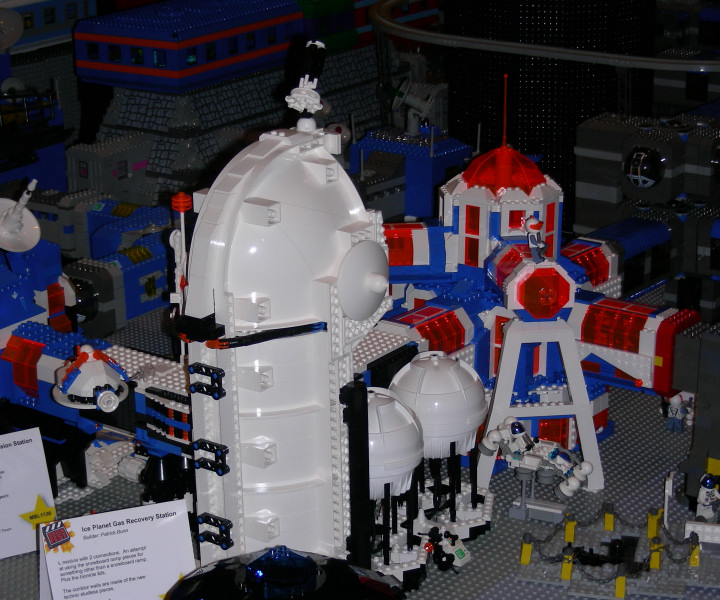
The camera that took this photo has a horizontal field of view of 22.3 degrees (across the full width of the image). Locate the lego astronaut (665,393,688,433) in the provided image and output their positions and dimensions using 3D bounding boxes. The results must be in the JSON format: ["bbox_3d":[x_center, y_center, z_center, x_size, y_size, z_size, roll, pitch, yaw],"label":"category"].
[{"bbox_3d":[0.330,0.115,1.901,0.024,0.042,0.018,12,21,34],"label":"lego astronaut"}]

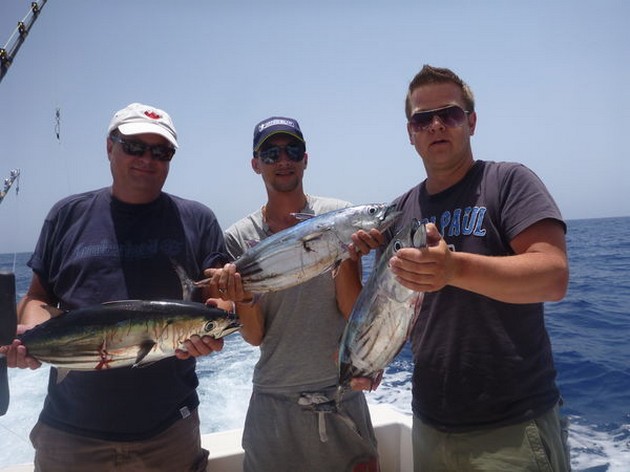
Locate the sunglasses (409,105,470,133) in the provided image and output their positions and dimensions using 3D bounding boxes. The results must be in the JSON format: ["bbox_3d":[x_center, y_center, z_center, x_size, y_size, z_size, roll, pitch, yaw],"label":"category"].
[{"bbox_3d":[0.329,-0.300,1.324,0.145,0.053,0.145,-2,7,22],"label":"sunglasses"}]

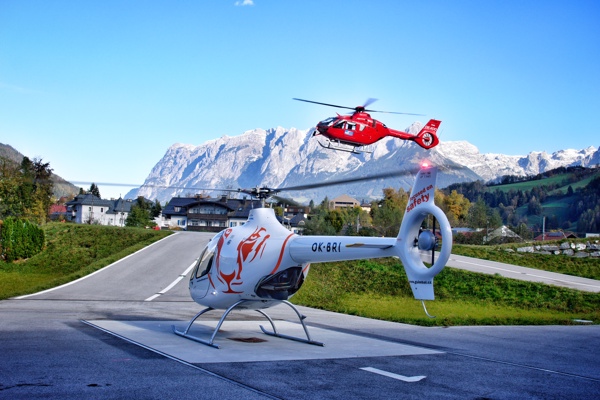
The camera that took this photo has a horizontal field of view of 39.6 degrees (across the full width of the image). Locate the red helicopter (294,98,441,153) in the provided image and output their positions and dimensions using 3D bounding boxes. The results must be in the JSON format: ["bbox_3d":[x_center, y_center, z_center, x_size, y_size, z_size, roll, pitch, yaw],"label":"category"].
[{"bbox_3d":[5.248,-5.302,63.117,12.000,3.500,10.000,7,1,-20],"label":"red helicopter"}]

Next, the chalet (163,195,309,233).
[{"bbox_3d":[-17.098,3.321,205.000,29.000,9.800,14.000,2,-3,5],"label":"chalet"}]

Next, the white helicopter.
[{"bbox_3d":[0.051,0.888,11.219,1.700,2.370,6.300,5,-4,-28],"label":"white helicopter"}]

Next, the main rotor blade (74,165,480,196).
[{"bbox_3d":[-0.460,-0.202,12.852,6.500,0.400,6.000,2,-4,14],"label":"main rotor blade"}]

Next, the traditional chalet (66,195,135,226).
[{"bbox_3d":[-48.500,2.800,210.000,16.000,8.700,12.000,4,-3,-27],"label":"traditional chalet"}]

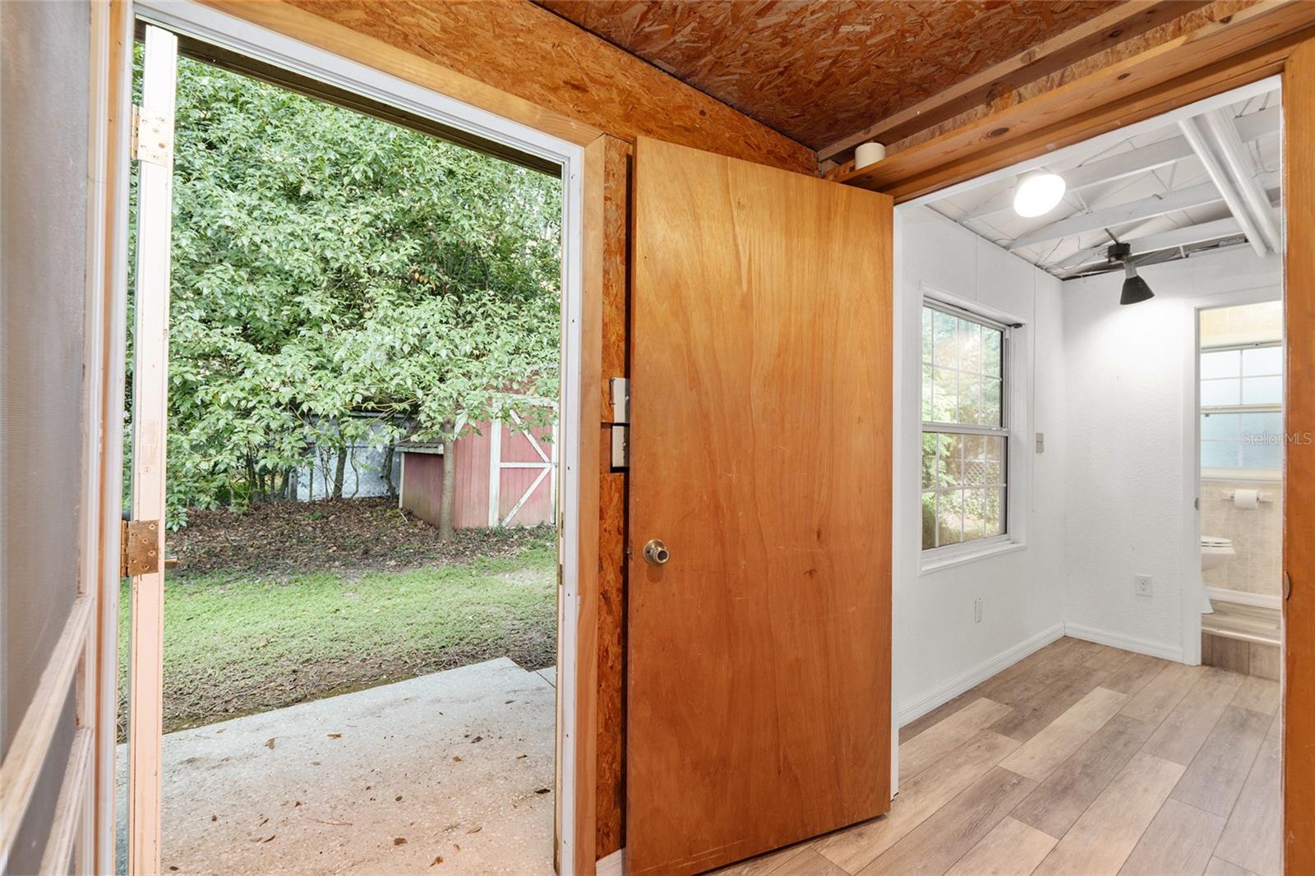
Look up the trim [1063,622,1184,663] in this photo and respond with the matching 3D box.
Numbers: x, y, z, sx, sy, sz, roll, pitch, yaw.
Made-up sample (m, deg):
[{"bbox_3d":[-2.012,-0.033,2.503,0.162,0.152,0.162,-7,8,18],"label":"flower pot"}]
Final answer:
[{"bbox_3d":[2.793,1.225,3.300,0.016,0.090,0.552,0,0,-38],"label":"trim"}]

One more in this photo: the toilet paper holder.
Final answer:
[{"bbox_3d":[3.795,0.374,3.523,0.075,0.062,0.225,0,0,-38],"label":"toilet paper holder"}]

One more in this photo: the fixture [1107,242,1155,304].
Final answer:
[{"bbox_3d":[2.642,-0.916,3.052,0.200,0.315,0.175,0,0,-38],"label":"fixture"}]

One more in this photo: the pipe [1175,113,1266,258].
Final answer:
[{"bbox_3d":[2.307,-0.960,2.197,2.100,0.042,0.042,0,0,-38],"label":"pipe"}]

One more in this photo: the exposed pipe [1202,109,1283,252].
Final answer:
[{"bbox_3d":[2.342,-0.963,2.152,2.100,0.042,0.042,0,0,-38],"label":"exposed pipe"}]

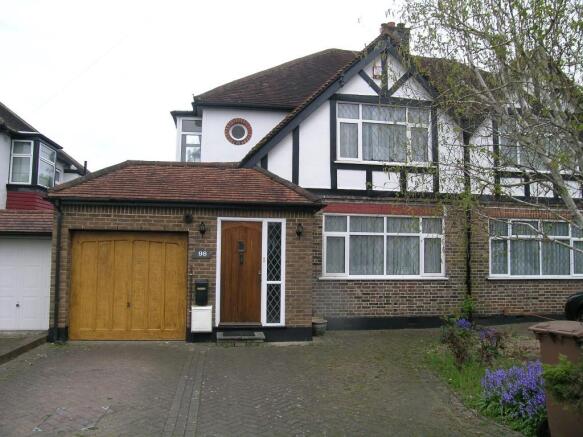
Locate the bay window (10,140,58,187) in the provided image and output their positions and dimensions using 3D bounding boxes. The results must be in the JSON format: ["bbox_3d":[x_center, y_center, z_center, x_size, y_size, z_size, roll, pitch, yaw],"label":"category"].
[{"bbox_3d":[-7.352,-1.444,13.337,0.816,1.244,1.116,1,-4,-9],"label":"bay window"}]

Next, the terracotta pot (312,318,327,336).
[{"bbox_3d":[0.564,2.357,10.308,0.457,0.337,0.457,0,-4,0],"label":"terracotta pot"}]

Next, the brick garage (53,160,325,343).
[{"bbox_3d":[-2.245,0.665,10.985,5.075,3.664,4.060,1,-4,-9],"label":"brick garage"}]

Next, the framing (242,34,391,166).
[{"bbox_3d":[0.563,-2.667,10.832,3.410,3.238,0.284,1,-4,-9],"label":"framing"}]

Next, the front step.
[{"bbox_3d":[-0.968,2.296,8.983,0.890,0.192,0.436,1,-4,-9],"label":"front step"}]

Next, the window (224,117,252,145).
[{"bbox_3d":[-1.350,-2.217,12.040,0.715,0.705,0.122,1,-4,-9],"label":"window"}]

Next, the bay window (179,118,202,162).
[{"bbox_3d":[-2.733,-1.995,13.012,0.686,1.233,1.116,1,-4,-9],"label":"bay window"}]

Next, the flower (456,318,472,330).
[{"bbox_3d":[3.240,1.985,8.831,0.305,0.233,0.284,1,-4,-9],"label":"flower"}]

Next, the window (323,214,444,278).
[{"bbox_3d":[2.184,0.669,11.016,2.982,1.502,0.162,1,-4,-9],"label":"window"}]

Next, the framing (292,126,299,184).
[{"bbox_3d":[0.097,-1.443,10.835,0.145,1.376,0.081,1,-4,-9],"label":"framing"}]

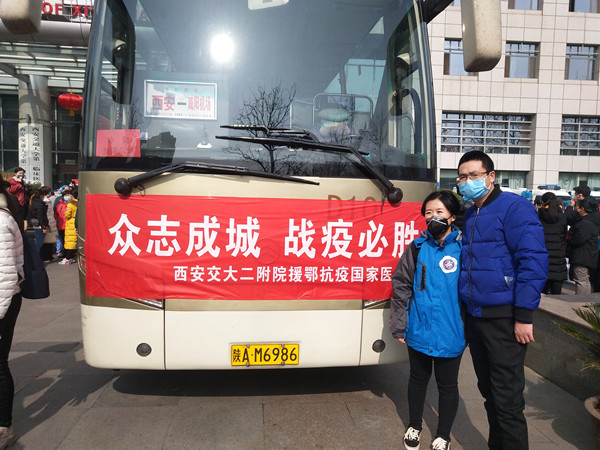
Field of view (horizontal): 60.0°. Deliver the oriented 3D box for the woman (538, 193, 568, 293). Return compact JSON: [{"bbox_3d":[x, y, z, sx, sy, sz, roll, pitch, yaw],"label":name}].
[{"bbox_3d":[3.568,0.320,7.400,0.480,1.570,0.340,2,4,11],"label":"woman"}]

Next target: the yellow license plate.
[{"bbox_3d":[-0.223,0.856,3.412,0.440,0.140,0.020,1,4,-6],"label":"yellow license plate"}]

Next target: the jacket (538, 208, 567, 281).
[{"bbox_3d":[3.568,0.278,7.400,0.460,1.020,0.320,2,4,11],"label":"jacket"}]

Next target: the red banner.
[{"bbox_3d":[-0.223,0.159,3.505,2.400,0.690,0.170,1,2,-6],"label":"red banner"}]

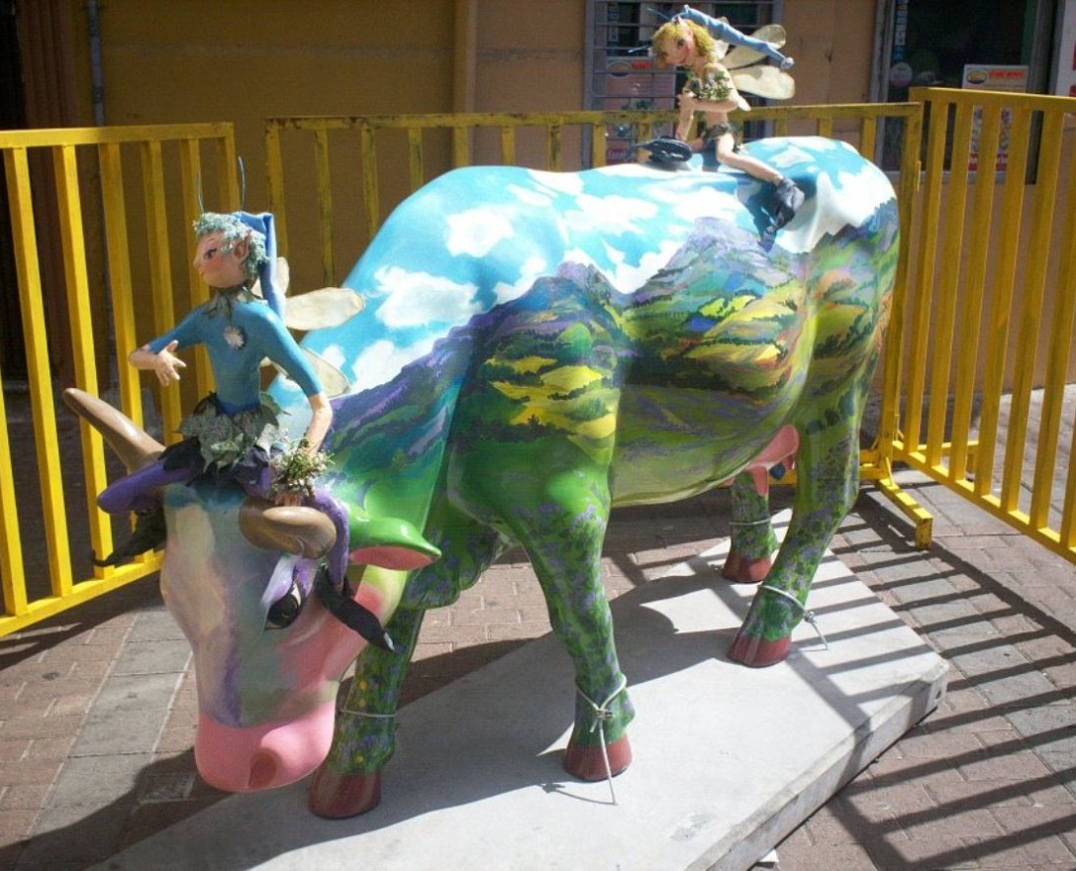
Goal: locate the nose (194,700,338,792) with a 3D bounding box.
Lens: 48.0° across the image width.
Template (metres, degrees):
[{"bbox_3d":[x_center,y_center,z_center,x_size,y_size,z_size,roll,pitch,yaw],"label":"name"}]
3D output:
[{"bbox_3d":[-0.452,0.516,2.010,0.190,0.125,0.190,15,23,40],"label":"nose"}]

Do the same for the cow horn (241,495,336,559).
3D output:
[{"bbox_3d":[-0.344,0.129,1.635,0.075,0.070,0.220,-11,9,-32],"label":"cow horn"}]

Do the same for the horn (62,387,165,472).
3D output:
[{"bbox_3d":[-0.669,-0.010,1.916,0.240,0.070,0.070,34,30,18],"label":"horn"}]

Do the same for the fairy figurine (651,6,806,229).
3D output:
[{"bbox_3d":[0.388,-0.666,2.530,0.290,0.425,0.260,-8,19,-24],"label":"fairy figurine"}]

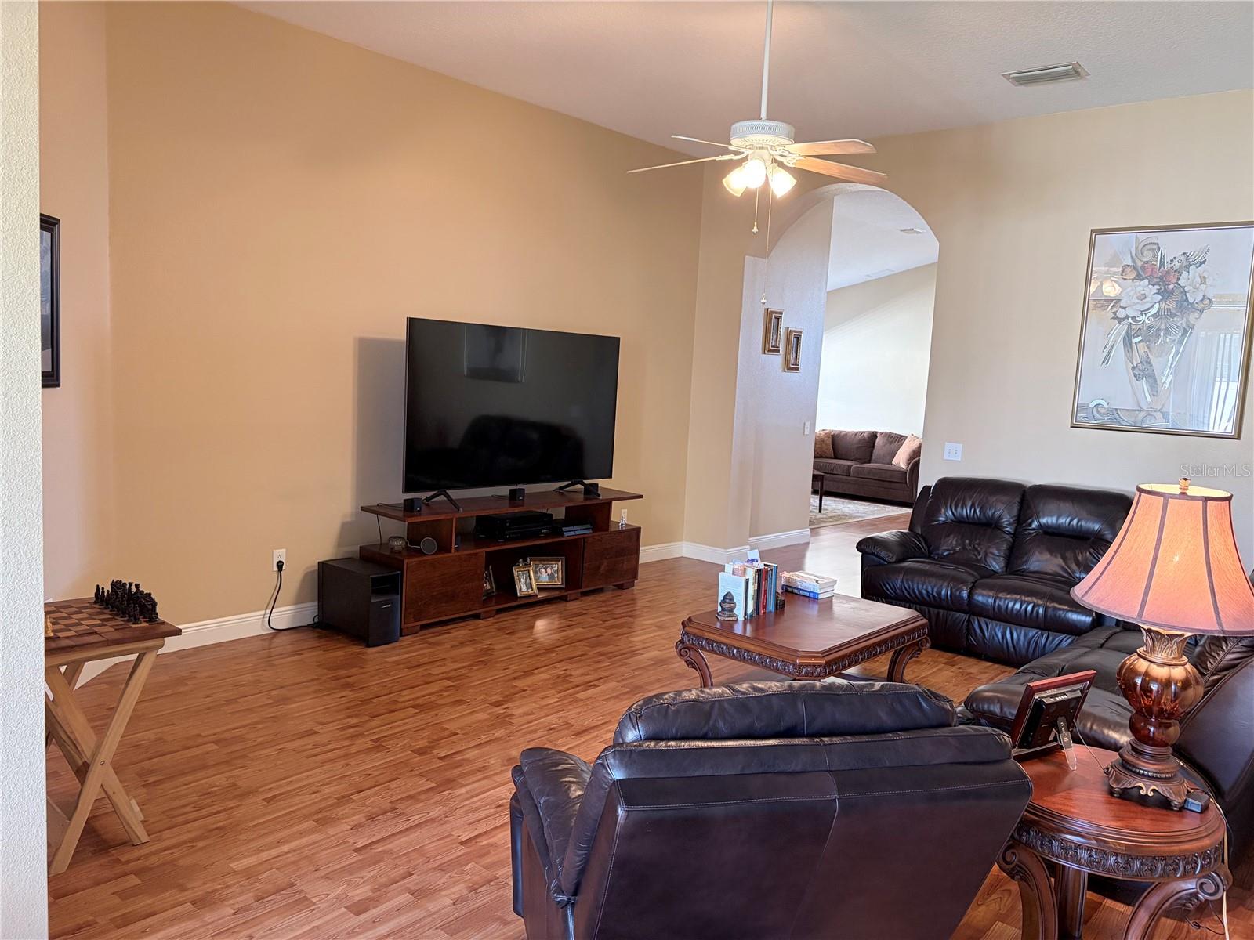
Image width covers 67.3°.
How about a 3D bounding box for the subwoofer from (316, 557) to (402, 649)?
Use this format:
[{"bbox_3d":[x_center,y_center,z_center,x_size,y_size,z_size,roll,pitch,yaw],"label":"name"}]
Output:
[{"bbox_3d":[-1.497,0.733,5.263,0.460,0.401,0.200,7,8,37],"label":"subwoofer"}]

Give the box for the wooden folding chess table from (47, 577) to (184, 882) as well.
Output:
[{"bbox_3d":[-1.749,0.816,3.001,0.554,0.690,0.429,8,8,41],"label":"wooden folding chess table"}]

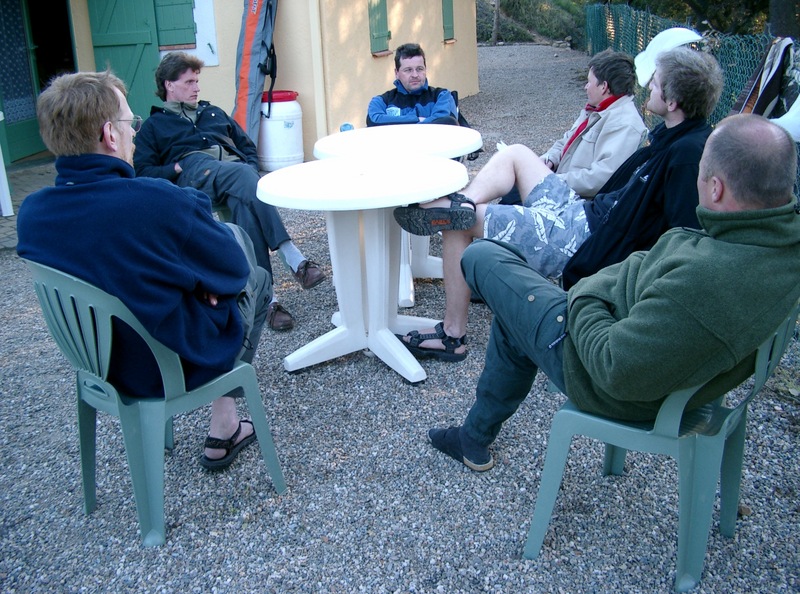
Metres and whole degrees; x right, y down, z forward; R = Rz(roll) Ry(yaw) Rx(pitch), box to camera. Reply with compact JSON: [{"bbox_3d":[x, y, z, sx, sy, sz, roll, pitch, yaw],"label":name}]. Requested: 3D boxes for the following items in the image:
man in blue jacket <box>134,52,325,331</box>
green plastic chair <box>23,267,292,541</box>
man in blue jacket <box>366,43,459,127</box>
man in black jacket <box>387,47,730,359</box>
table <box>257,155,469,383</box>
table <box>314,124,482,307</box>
[{"bbox_3d":[-0.795,-0.507,3.872,0.570,1.130,1.020,-16,23,-31],"label":"man in blue jacket"},{"bbox_3d":[-0.691,0.226,2.339,0.500,0.780,0.510,12,25,37],"label":"green plastic chair"},{"bbox_3d":[0.072,-0.759,4.479,0.540,1.100,0.860,-3,20,2],"label":"man in blue jacket"},{"bbox_3d":[0.611,-0.360,3.231,1.270,1.140,0.820,11,24,34],"label":"man in black jacket"},{"bbox_3d":[-0.121,-0.118,3.293,0.781,0.720,0.781,-3,20,0],"label":"table"},{"bbox_3d":[0.010,-0.387,4.019,0.781,0.720,0.781,-3,20,0],"label":"table"}]

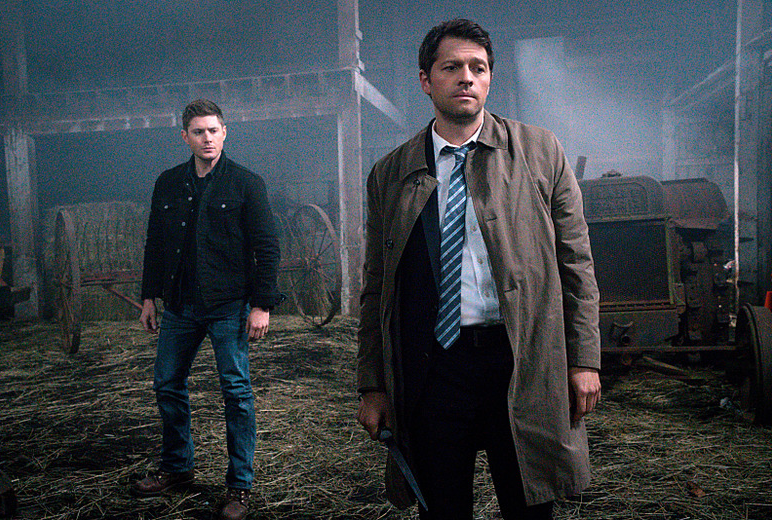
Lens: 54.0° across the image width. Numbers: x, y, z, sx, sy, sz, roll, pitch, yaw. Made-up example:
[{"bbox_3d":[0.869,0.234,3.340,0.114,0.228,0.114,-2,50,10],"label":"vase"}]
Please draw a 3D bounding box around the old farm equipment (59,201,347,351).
[{"bbox_3d":[-1.930,0.130,7.850,2.650,1.380,1.500,-3,4,-29],"label":"old farm equipment"}]

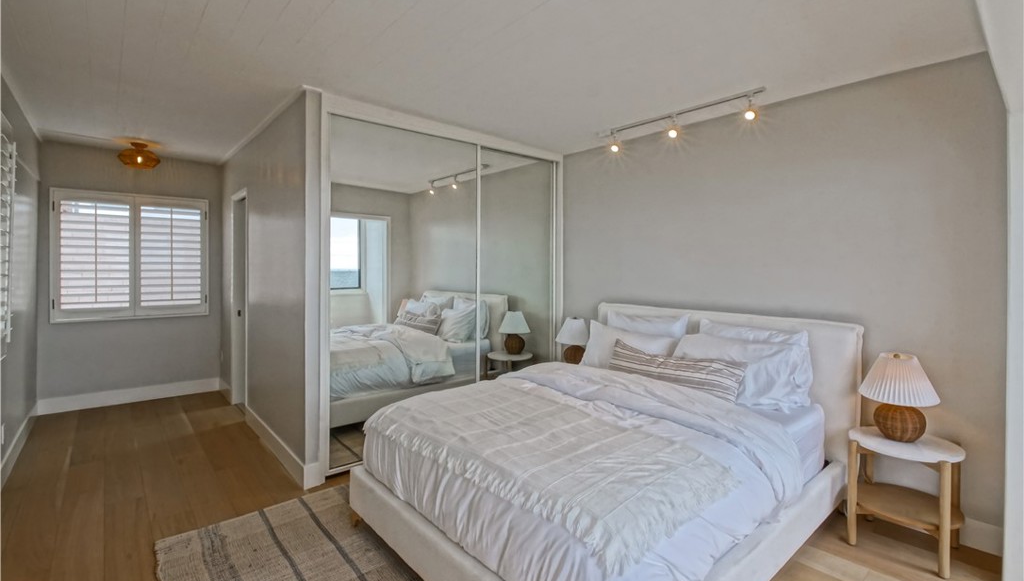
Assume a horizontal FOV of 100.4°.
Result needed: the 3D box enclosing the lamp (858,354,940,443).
[{"bbox_3d":[1.862,0.510,2.055,0.290,0.407,0.290,-1,2,-43],"label":"lamp"}]

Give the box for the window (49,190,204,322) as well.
[{"bbox_3d":[-3.726,-0.341,4.226,1.180,1.230,0.080,-1,2,-35],"label":"window"}]

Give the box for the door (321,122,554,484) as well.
[{"bbox_3d":[-0.366,-0.011,3.376,2.120,2.270,0.070,-1,2,-41],"label":"door"}]

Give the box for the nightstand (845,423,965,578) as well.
[{"bbox_3d":[1.925,0.984,2.092,0.450,0.545,0.450,-1,2,-43],"label":"nightstand"}]

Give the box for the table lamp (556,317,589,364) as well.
[{"bbox_3d":[0.516,0.434,3.521,0.290,0.405,0.290,0,2,0],"label":"table lamp"}]

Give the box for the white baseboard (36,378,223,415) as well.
[{"bbox_3d":[-3.722,1.032,4.240,1.360,0.142,0.020,-1,2,-35],"label":"white baseboard"}]

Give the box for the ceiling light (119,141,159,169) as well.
[{"bbox_3d":[-3.396,-1.236,3.891,0.290,0.210,0.290,-1,2,-35],"label":"ceiling light"}]

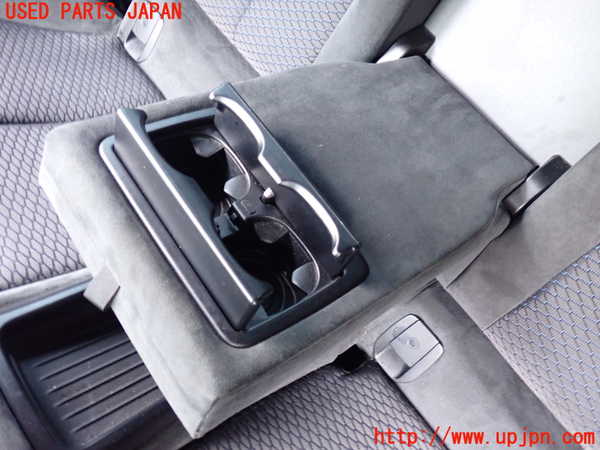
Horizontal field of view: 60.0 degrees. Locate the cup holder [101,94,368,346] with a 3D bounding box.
[{"bbox_3d":[-0.049,-0.012,0.411,0.142,0.080,0.198,-24,68,-37],"label":"cup holder"}]

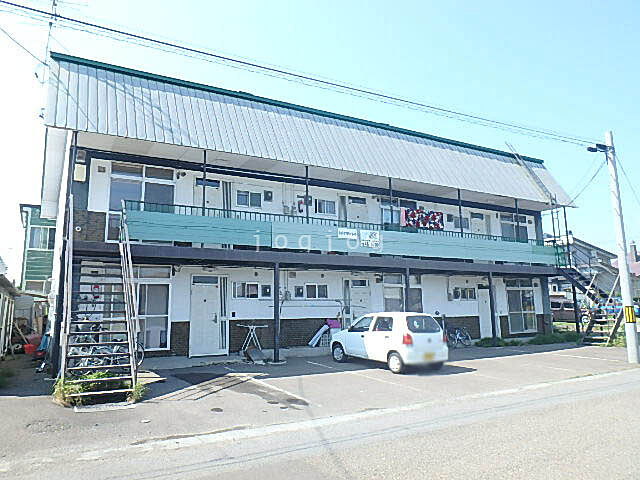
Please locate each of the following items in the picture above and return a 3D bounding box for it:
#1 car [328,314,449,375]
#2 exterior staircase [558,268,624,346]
[{"bbox_3d":[1.753,2.699,13.152,1.475,1.450,3.395,5,-9,-33],"label":"car"},{"bbox_3d":[10.774,2.577,19.003,2.300,3.000,2.400,4,-8,-29],"label":"exterior staircase"}]

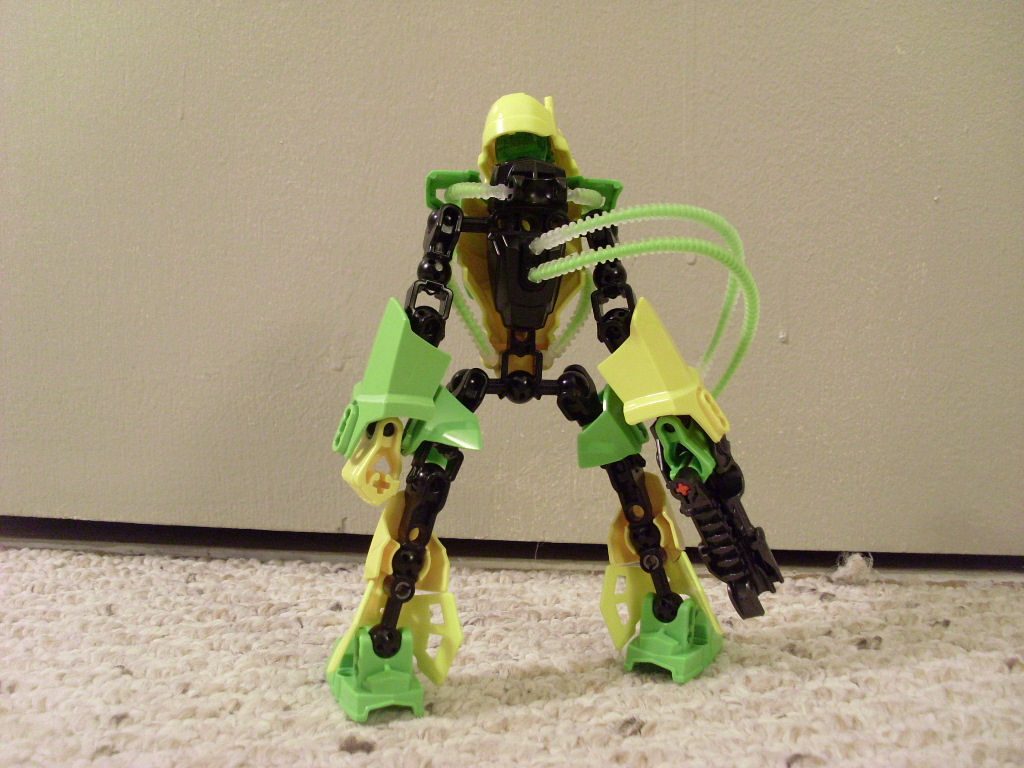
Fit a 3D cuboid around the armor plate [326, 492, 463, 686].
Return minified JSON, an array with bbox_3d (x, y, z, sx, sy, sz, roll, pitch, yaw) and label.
[{"bbox_3d":[-0.035,0.066,0.358,0.037,0.061,0.028,11,4,-23],"label":"armor plate"}]

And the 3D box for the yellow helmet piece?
[{"bbox_3d":[0.005,-0.075,0.345,0.028,0.030,0.031,4,8,15],"label":"yellow helmet piece"}]

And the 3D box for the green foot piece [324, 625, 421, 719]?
[{"bbox_3d":[-0.042,0.085,0.354,0.024,0.024,0.039,-1,9,-21],"label":"green foot piece"}]

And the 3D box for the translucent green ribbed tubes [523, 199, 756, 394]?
[{"bbox_3d":[0.042,-0.025,0.372,0.074,0.067,0.085,0,6,0],"label":"translucent green ribbed tubes"}]

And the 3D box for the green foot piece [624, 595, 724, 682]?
[{"bbox_3d":[0.056,0.082,0.387,0.024,0.024,0.039,6,9,26],"label":"green foot piece"}]

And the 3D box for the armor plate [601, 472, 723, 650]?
[{"bbox_3d":[0.051,0.062,0.392,0.037,0.061,0.028,-6,3,27],"label":"armor plate"}]

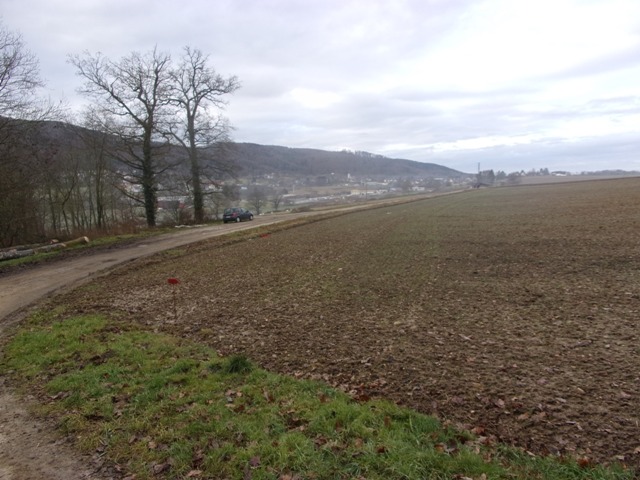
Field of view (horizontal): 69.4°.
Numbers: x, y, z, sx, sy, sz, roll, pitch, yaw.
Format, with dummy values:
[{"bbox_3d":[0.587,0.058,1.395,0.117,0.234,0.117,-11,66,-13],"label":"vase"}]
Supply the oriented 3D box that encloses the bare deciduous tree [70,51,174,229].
[{"bbox_3d":[-17.786,-8.947,41.207,9.200,15.560,8.500,0,7,0],"label":"bare deciduous tree"}]

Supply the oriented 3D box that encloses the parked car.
[{"bbox_3d":[-8.134,-2.474,46.300,1.680,1.430,3.850,3,8,21],"label":"parked car"}]

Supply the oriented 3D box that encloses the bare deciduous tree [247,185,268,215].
[{"bbox_3d":[-14.138,-9.033,104.554,5.000,6.990,5.000,0,7,0],"label":"bare deciduous tree"}]

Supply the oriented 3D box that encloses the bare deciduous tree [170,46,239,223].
[{"bbox_3d":[-11.350,-10.161,45.419,7.000,16.940,6.800,0,7,0],"label":"bare deciduous tree"}]

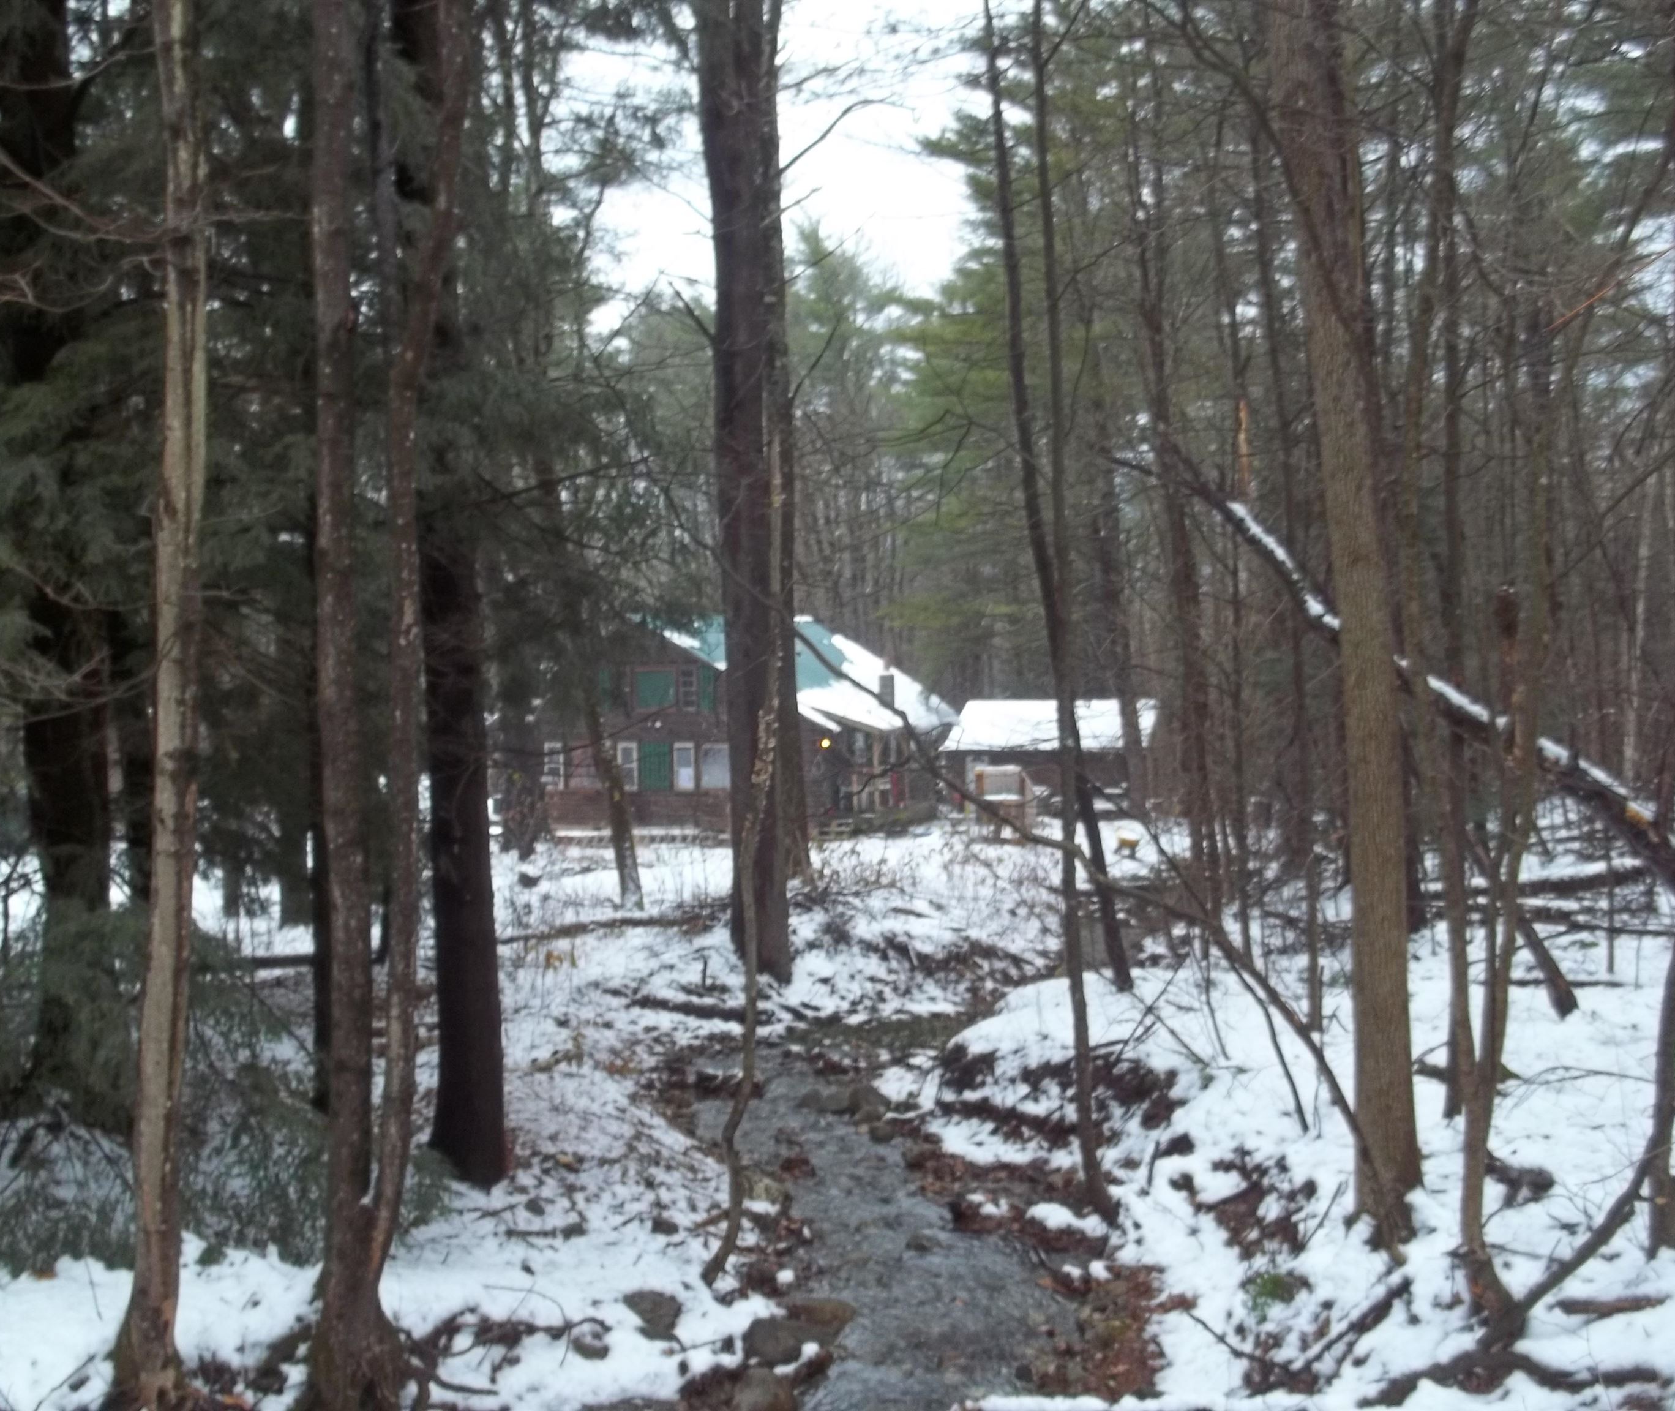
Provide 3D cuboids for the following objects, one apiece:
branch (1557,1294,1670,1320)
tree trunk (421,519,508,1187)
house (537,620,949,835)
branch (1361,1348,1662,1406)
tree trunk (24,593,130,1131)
[{"bbox_3d":[3.621,2.816,8.400,0.520,0.085,0.110,-1,2,-10],"label":"branch"},{"bbox_3d":[-2.303,0.906,11.000,0.470,4.020,0.470,-2,2,0],"label":"tree trunk"},{"bbox_3d":[-2.766,0.553,54.000,10.000,5.950,8.000,0,2,32],"label":"house"},{"bbox_3d":[2.856,2.843,7.600,1.250,0.150,0.300,-1,2,-7],"label":"branch"},{"bbox_3d":[-5.217,1.074,12.300,0.560,3.620,0.560,-1,2,0],"label":"tree trunk"}]

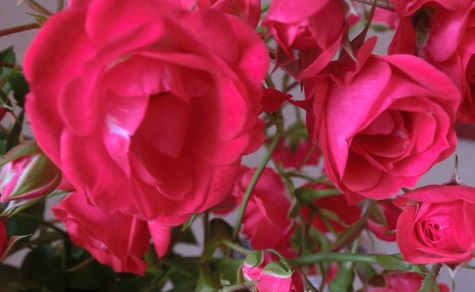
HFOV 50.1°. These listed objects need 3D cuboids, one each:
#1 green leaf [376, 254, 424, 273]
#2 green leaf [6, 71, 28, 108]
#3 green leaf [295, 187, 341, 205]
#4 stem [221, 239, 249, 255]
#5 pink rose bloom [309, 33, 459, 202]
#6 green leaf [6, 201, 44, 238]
[{"bbox_3d":[0.077,0.056,0.240,0.023,0.009,0.008,-1,7,-6],"label":"green leaf"},{"bbox_3d":[-0.122,-0.032,0.283,0.013,0.021,0.008,-1,7,-6],"label":"green leaf"},{"bbox_3d":[0.045,0.028,0.283,0.026,0.010,0.011,-1,7,-6],"label":"green leaf"},{"bbox_3d":[-0.002,0.050,0.254,0.016,0.003,0.003,30,0,0],"label":"stem"},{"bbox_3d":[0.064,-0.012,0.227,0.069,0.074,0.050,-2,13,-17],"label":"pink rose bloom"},{"bbox_3d":[-0.121,0.042,0.289,0.022,0.022,0.009,-1,7,-6],"label":"green leaf"}]

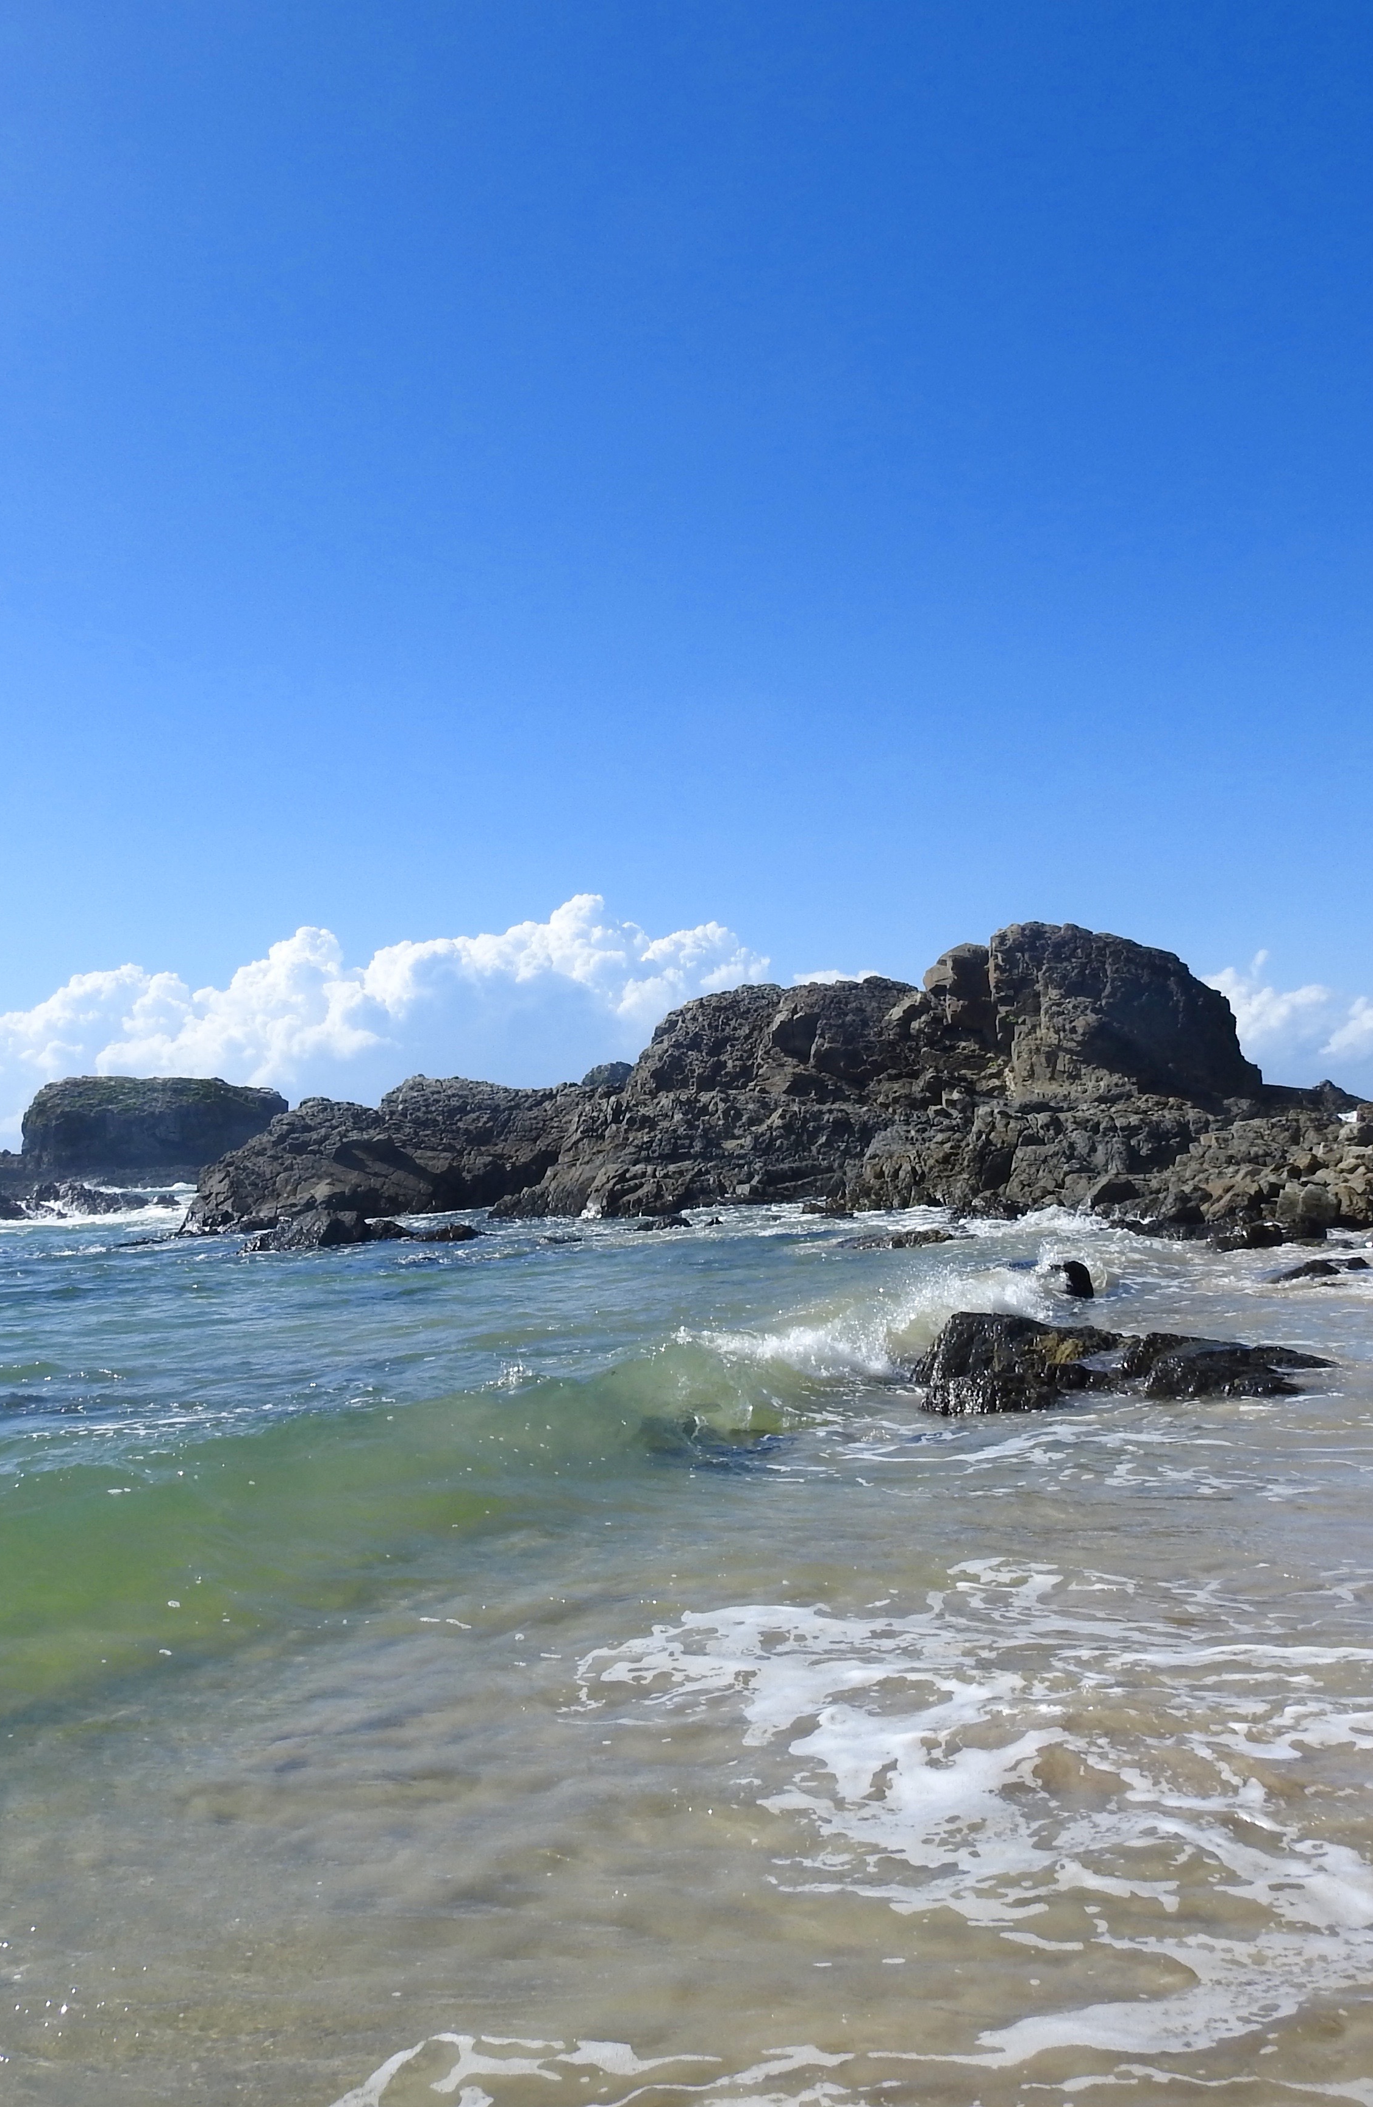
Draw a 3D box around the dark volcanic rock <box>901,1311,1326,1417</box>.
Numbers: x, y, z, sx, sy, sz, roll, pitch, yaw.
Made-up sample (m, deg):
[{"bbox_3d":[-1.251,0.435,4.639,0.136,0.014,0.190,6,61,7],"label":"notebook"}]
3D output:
[{"bbox_3d":[2.659,1.884,12.030,2.500,0.580,1.500,-3,-3,12],"label":"dark volcanic rock"}]

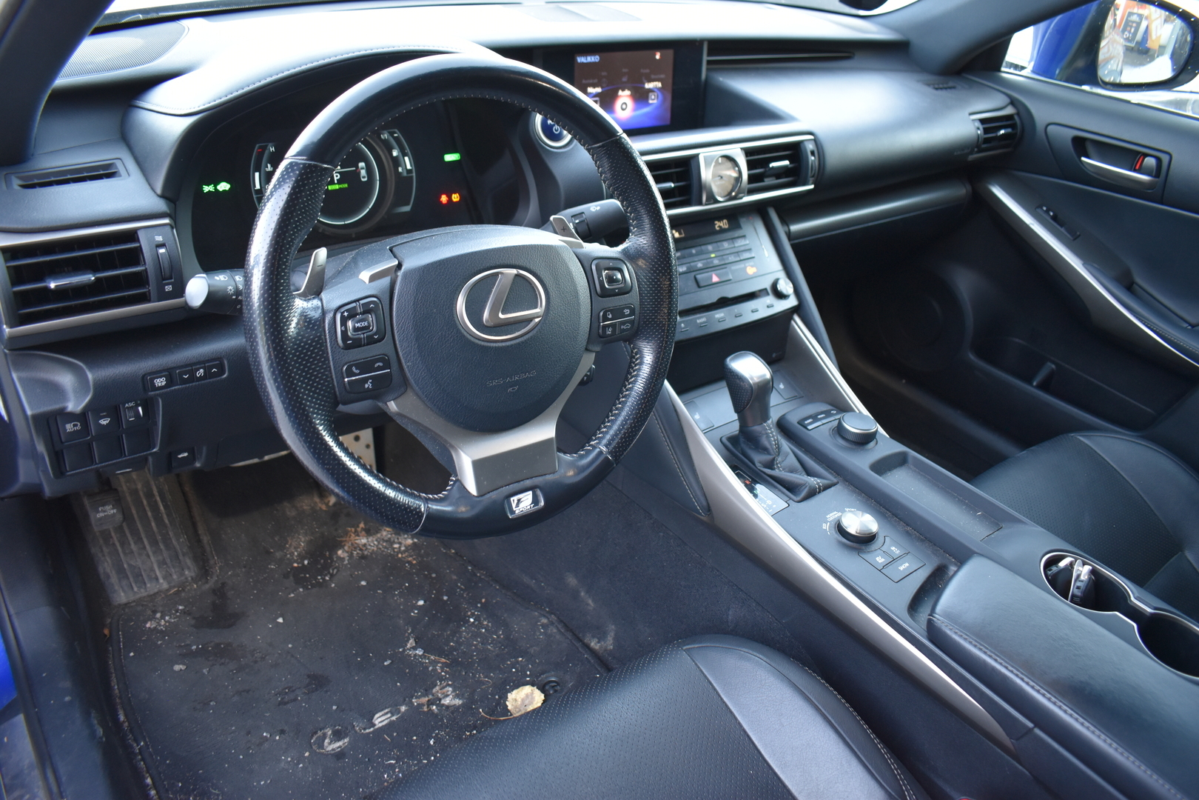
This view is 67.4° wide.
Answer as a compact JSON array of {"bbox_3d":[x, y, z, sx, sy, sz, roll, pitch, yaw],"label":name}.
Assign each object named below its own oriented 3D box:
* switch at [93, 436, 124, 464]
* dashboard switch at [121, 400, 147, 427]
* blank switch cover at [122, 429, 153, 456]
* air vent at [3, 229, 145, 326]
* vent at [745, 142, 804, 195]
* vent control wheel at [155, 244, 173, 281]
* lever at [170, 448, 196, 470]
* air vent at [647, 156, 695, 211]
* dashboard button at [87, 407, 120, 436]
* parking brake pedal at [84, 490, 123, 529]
[{"bbox_3d":[-0.434,0.041,0.793,0.022,0.025,0.013,-20,44,-35],"label":"switch"},{"bbox_3d":[-0.409,0.009,0.790,0.022,0.026,0.013,-20,44,-35],"label":"dashboard switch"},{"bbox_3d":[-0.401,0.034,0.778,0.023,0.024,0.011,-17,46,-32],"label":"blank switch cover"},{"bbox_3d":[-0.415,-0.099,0.716,0.094,0.058,0.030,-17,24,-32],"label":"air vent"},{"bbox_3d":[0.200,-0.269,1.052,0.078,0.052,0.030,-17,21,-32],"label":"vent"},{"bbox_3d":[-0.345,-0.109,0.714,0.009,0.029,0.011,-17,21,-33],"label":"vent control wheel"},{"bbox_3d":[-0.380,0.050,0.818,0.021,0.022,0.013,-20,44,-35],"label":"lever"},{"bbox_3d":[0.065,-0.228,0.962,0.078,0.052,0.030,-17,21,-32],"label":"air vent"},{"bbox_3d":[-0.429,0.015,0.778,0.022,0.026,0.013,-20,44,-35],"label":"dashboard button"},{"bbox_3d":[-0.627,0.139,1.140,0.038,0.046,0.025,-17,18,-33],"label":"parking brake pedal"}]

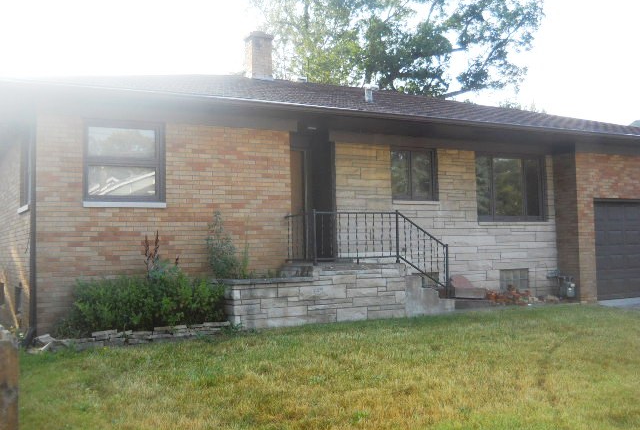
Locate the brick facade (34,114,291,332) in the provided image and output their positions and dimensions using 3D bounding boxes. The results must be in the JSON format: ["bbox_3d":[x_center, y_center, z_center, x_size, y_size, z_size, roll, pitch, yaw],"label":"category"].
[{"bbox_3d":[-2.182,0.105,10.113,3.757,2.939,0.300,1,-4,-28],"label":"brick facade"}]

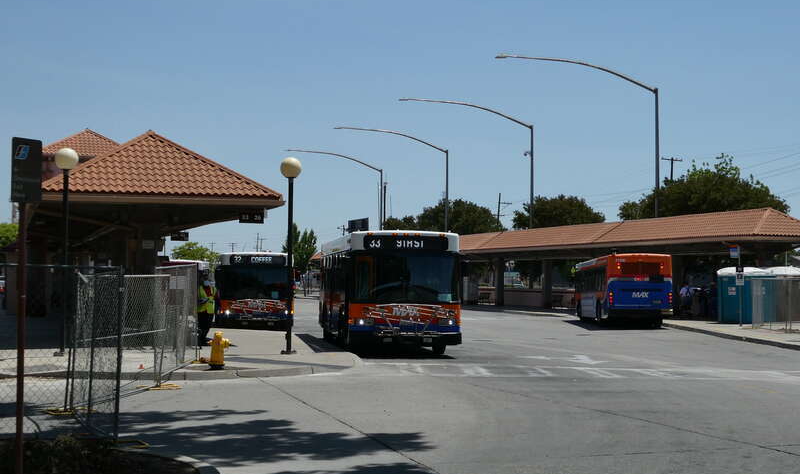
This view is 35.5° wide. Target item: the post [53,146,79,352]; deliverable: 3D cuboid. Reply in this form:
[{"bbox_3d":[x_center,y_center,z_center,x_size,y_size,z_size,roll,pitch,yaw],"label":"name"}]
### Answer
[{"bbox_3d":[-6.911,0.311,25.708,0.490,4.250,0.490,0,-2,0],"label":"post"}]

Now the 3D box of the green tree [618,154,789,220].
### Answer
[{"bbox_3d":[16.537,-0.409,68.000,9.200,8.800,8.800,0,-2,0],"label":"green tree"}]

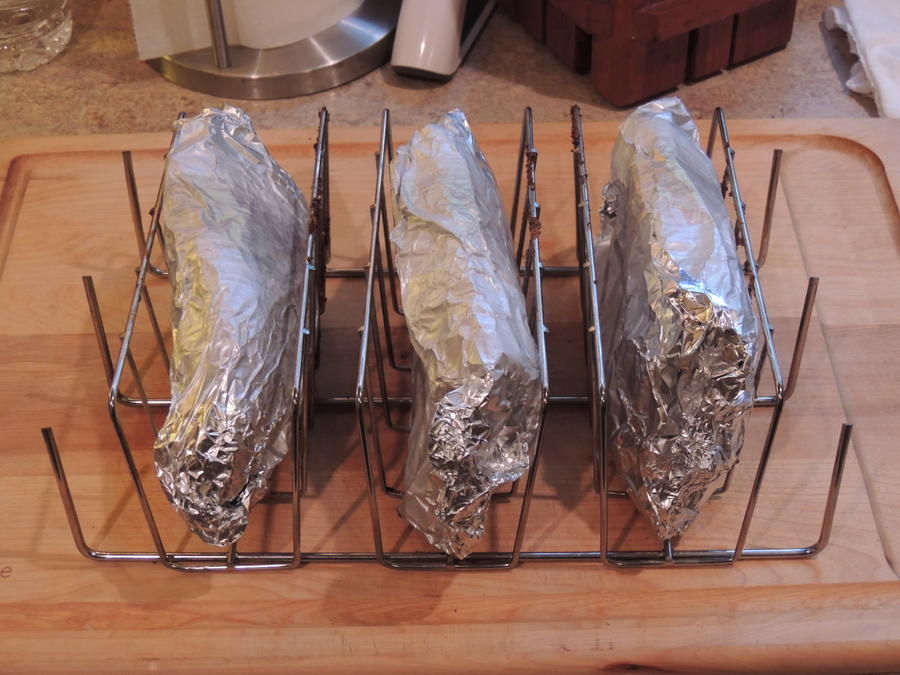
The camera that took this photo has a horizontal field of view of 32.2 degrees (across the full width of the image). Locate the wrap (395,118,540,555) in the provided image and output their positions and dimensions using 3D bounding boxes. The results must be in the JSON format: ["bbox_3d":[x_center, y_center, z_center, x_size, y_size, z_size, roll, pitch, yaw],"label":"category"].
[{"bbox_3d":[0.003,-0.008,0.729,0.060,0.101,0.198,-3,41,-2],"label":"wrap"}]

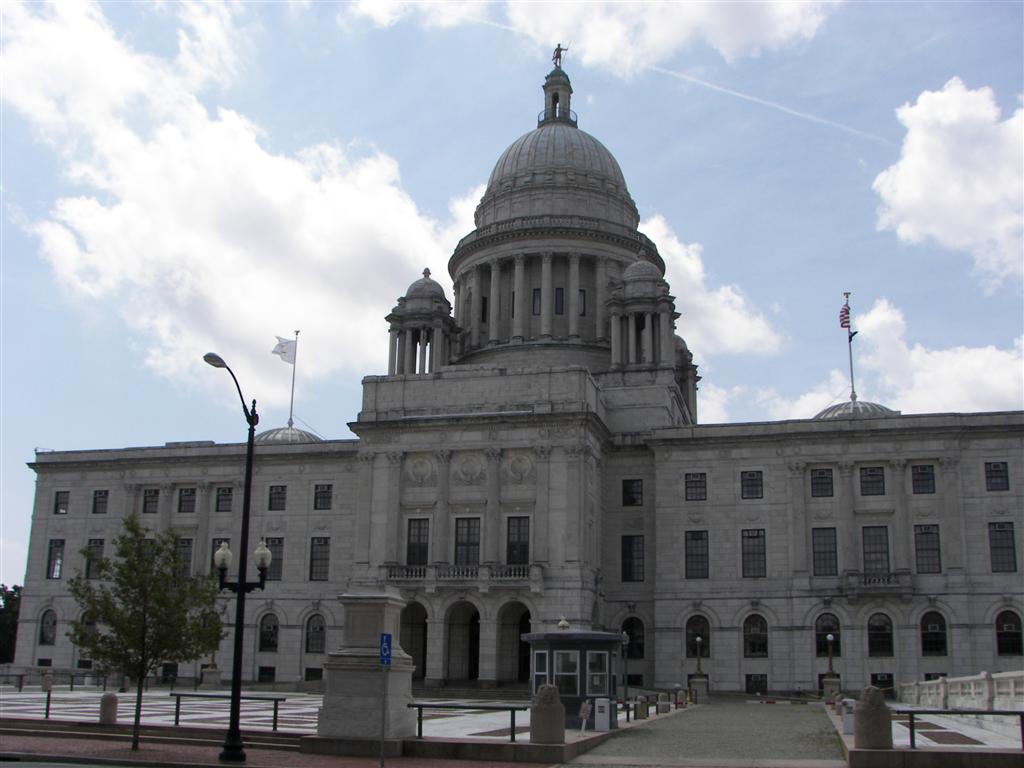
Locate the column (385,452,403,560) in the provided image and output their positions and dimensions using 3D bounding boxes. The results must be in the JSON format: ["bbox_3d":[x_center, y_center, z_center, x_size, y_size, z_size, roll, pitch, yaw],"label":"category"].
[{"bbox_3d":[-9.143,9.571,82.860,1.300,8.809,1.150,-3,-15,14],"label":"column"}]

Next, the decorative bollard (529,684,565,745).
[{"bbox_3d":[0.833,7.976,25.700,0.840,1.400,0.840,1,-14,0],"label":"decorative bollard"}]

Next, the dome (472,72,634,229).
[{"bbox_3d":[5.268,-27.907,125.703,19.500,21.840,19.500,-3,-14,14],"label":"dome"}]

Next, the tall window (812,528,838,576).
[{"bbox_3d":[25.270,13.591,85.892,1.873,3.929,0.300,-3,-15,15],"label":"tall window"}]

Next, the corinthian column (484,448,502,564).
[{"bbox_3d":[-1.404,9.297,80.822,1.300,8.809,1.150,-3,-15,14],"label":"corinthian column"}]

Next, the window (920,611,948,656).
[{"bbox_3d":[31.519,18.666,79.574,1.792,3.372,0.350,-3,-15,14],"label":"window"}]

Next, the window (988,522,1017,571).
[{"bbox_3d":[38.154,12.705,82.750,1.873,3.929,0.300,-3,-15,15],"label":"window"}]

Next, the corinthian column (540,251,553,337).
[{"bbox_3d":[3.574,-9.062,109.045,1.250,9.284,1.250,-3,-14,14],"label":"corinthian column"}]

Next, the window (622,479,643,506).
[{"bbox_3d":[10.771,9.698,95.183,1.770,2.500,0.300,-3,-15,15],"label":"window"}]

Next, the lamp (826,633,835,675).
[{"bbox_3d":[14.481,12.344,48.416,0.380,2.050,0.380,-3,-15,15],"label":"lamp"}]

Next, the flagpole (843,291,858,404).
[{"bbox_3d":[34.424,-3.797,108.668,0.761,11.854,0.761,-3,-16,15],"label":"flagpole"}]

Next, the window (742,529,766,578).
[{"bbox_3d":[20.205,14.122,88.726,1.950,4.140,0.300,-3,-15,15],"label":"window"}]

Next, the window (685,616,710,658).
[{"bbox_3d":[15.153,20.431,86.220,1.844,3.410,0.403,-3,-16,15],"label":"window"}]

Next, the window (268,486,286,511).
[{"bbox_3d":[-21.215,10.358,96.338,1.656,2.237,0.350,-3,-15,14],"label":"window"}]

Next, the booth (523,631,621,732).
[{"bbox_3d":[1.580,7.734,28.036,2.520,2.559,2.520,-3,-14,14],"label":"booth"}]

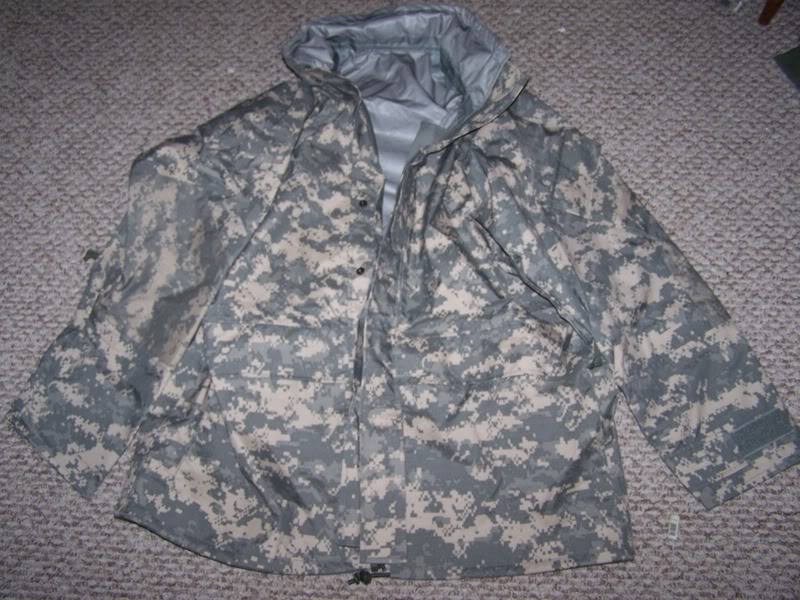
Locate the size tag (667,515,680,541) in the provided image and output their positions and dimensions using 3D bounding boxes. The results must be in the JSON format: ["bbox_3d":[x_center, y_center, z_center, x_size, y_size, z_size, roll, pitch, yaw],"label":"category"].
[{"bbox_3d":[0.368,0.305,1.180,0.011,0.003,0.032,13,69,8],"label":"size tag"}]

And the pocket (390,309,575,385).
[{"bbox_3d":[0.118,0.067,1.258,0.252,0.028,0.098,-3,67,2],"label":"pocket"}]

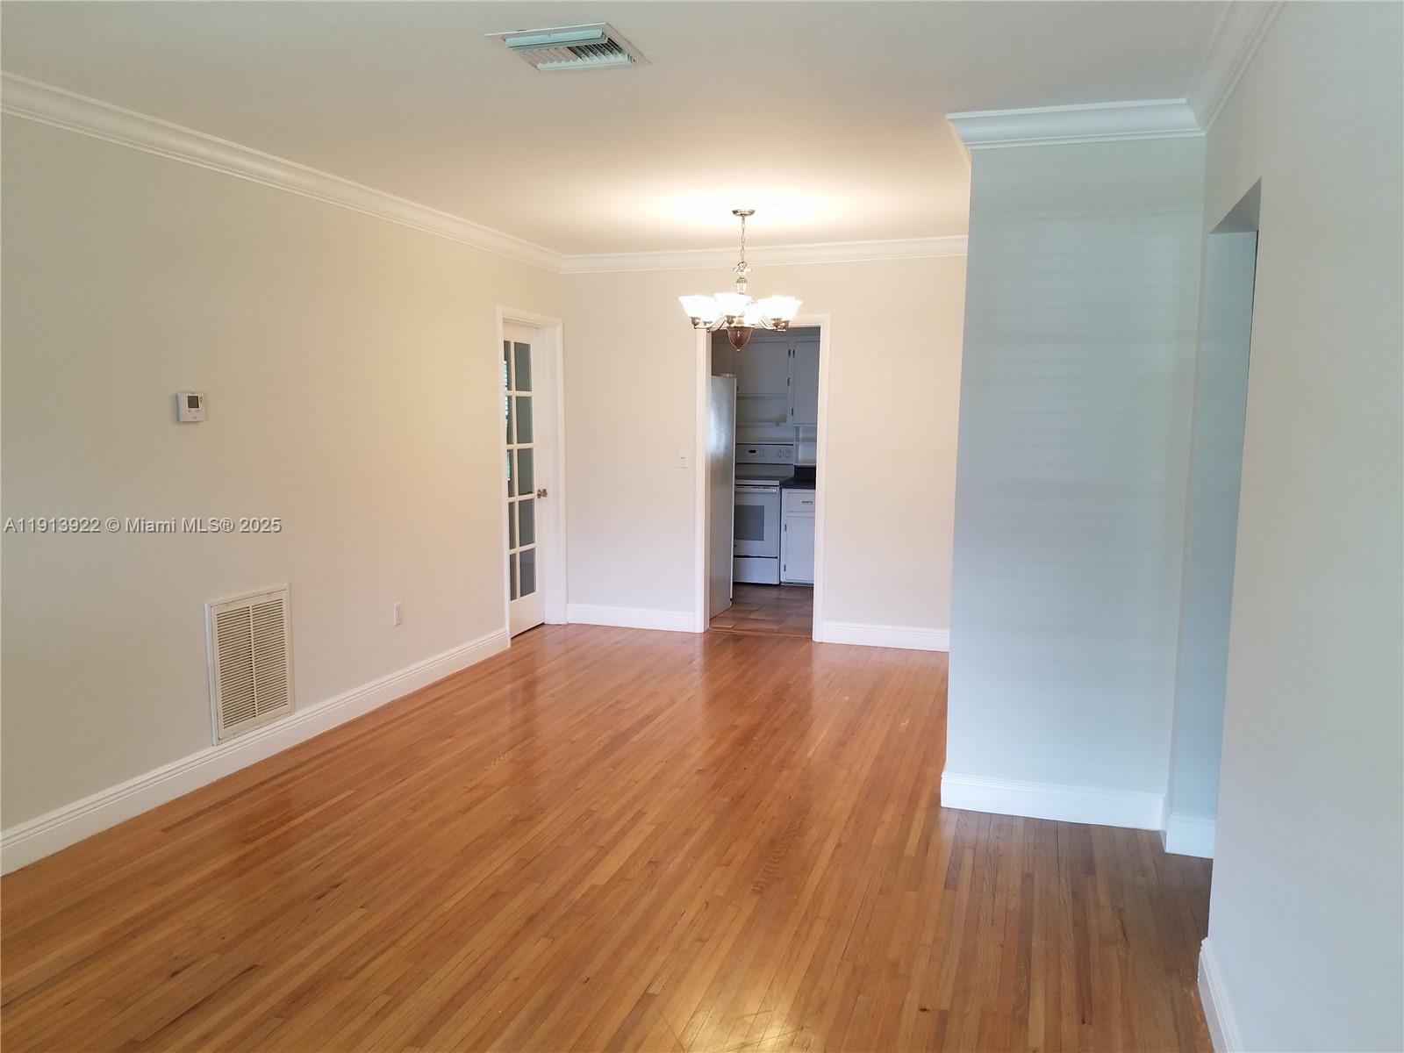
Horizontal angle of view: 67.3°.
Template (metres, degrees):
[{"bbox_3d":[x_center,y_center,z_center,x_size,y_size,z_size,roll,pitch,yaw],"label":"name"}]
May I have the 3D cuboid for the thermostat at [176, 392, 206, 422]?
[{"bbox_3d":[-1.940,-0.456,4.026,0.030,0.110,0.118,2,7,18],"label":"thermostat"}]

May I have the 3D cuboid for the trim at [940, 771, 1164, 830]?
[{"bbox_3d":[1.267,1.000,3.846,0.765,0.139,0.021,2,7,18],"label":"trim"}]

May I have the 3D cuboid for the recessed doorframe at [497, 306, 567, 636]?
[{"bbox_3d":[-1.117,-0.323,6.824,0.141,2.079,0.829,2,7,18],"label":"recessed doorframe"}]

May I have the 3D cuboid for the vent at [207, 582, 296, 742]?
[{"bbox_3d":[-1.868,0.572,4.402,0.025,0.574,0.463,2,7,18],"label":"vent"}]

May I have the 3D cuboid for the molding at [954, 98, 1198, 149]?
[{"bbox_3d":[1.254,-1.346,3.554,0.820,0.092,0.077,2,7,18],"label":"molding"}]

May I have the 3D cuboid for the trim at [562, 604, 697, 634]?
[{"bbox_3d":[-0.460,0.624,7.155,0.955,0.133,0.018,2,7,18],"label":"trim"}]

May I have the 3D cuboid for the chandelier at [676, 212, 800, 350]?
[{"bbox_3d":[0.200,-1.246,5.359,0.651,0.703,0.651,0,6,0],"label":"chandelier"}]

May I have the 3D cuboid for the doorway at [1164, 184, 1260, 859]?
[{"bbox_3d":[1.525,0.142,3.033,0.148,2.028,0.858,2,7,18],"label":"doorway"}]

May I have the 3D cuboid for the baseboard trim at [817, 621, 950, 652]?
[{"bbox_3d":[1.204,0.695,6.624,0.907,0.130,0.018,2,7,18],"label":"baseboard trim"}]

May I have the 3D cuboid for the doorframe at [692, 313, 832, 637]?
[{"bbox_3d":[0.398,-0.305,6.844,0.854,2.060,0.148,2,7,18],"label":"doorframe"}]

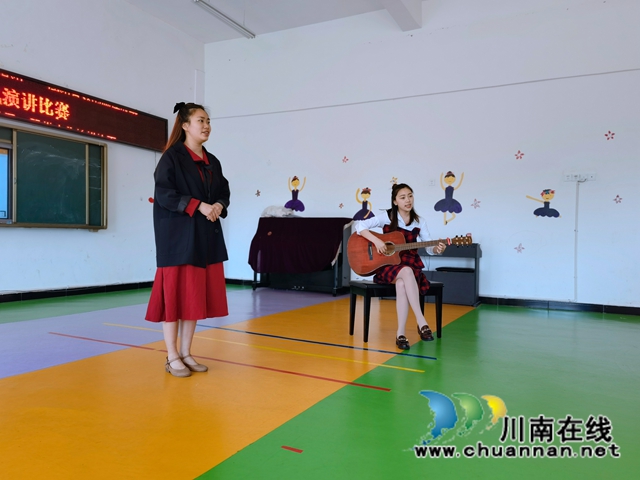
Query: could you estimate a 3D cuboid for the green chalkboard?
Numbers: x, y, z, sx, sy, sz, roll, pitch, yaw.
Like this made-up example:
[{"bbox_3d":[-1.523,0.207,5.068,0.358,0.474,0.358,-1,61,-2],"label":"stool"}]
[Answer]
[{"bbox_3d":[-3.310,-0.736,6.409,0.080,1.122,1.247,1,0,27],"label":"green chalkboard"}]

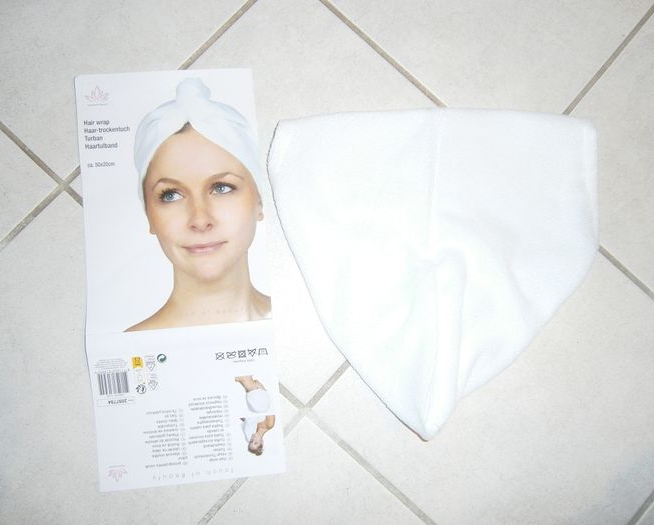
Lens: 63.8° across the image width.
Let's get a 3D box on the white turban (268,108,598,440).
[{"bbox_3d":[0.111,0.005,0.511,0.339,0.030,0.329,1,83,-4],"label":"white turban"}]

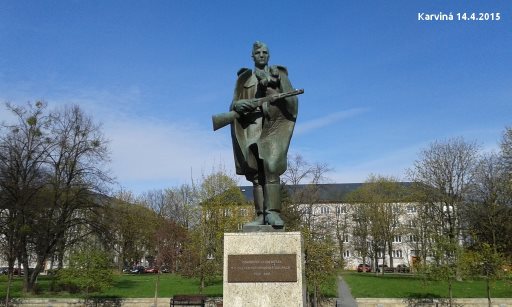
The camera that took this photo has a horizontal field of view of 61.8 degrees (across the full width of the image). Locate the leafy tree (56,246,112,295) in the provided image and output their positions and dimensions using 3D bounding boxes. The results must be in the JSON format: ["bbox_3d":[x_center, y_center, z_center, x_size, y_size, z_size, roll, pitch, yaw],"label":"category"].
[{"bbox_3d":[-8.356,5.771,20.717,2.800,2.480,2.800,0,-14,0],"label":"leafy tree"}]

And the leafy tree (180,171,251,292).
[{"bbox_3d":[-2.711,5.066,28.632,4.750,8.020,4.750,0,-14,0],"label":"leafy tree"}]

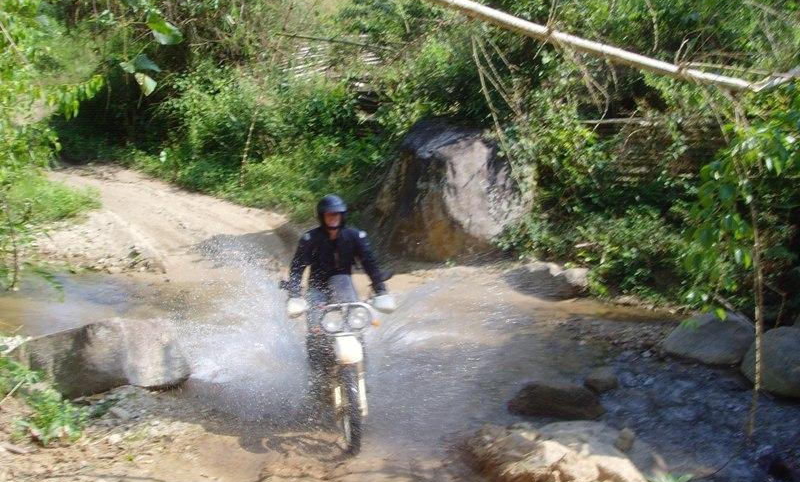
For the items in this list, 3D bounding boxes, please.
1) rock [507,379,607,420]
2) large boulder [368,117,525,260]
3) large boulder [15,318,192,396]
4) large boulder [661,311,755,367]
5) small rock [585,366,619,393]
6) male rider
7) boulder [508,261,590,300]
[{"bbox_3d":[1.260,1.264,7.237,0.740,0.260,0.450,2,9,12],"label":"rock"},{"bbox_3d":[0.770,-0.817,13.438,2.050,2.070,1.700,2,9,15],"label":"large boulder"},{"bbox_3d":[-2.500,0.958,7.695,1.400,0.560,0.700,-2,9,-12],"label":"large boulder"},{"bbox_3d":[3.030,0.902,8.749,0.900,0.500,0.680,4,10,25],"label":"large boulder"},{"bbox_3d":[1.700,1.193,7.681,0.270,0.220,0.250,0,9,0],"label":"small rock"},{"bbox_3d":[-0.470,0.312,6.884,0.750,1.330,0.780,-2,9,-10],"label":"male rider"},{"bbox_3d":[1.870,0.488,11.619,1.000,0.420,0.700,5,10,28],"label":"boulder"}]

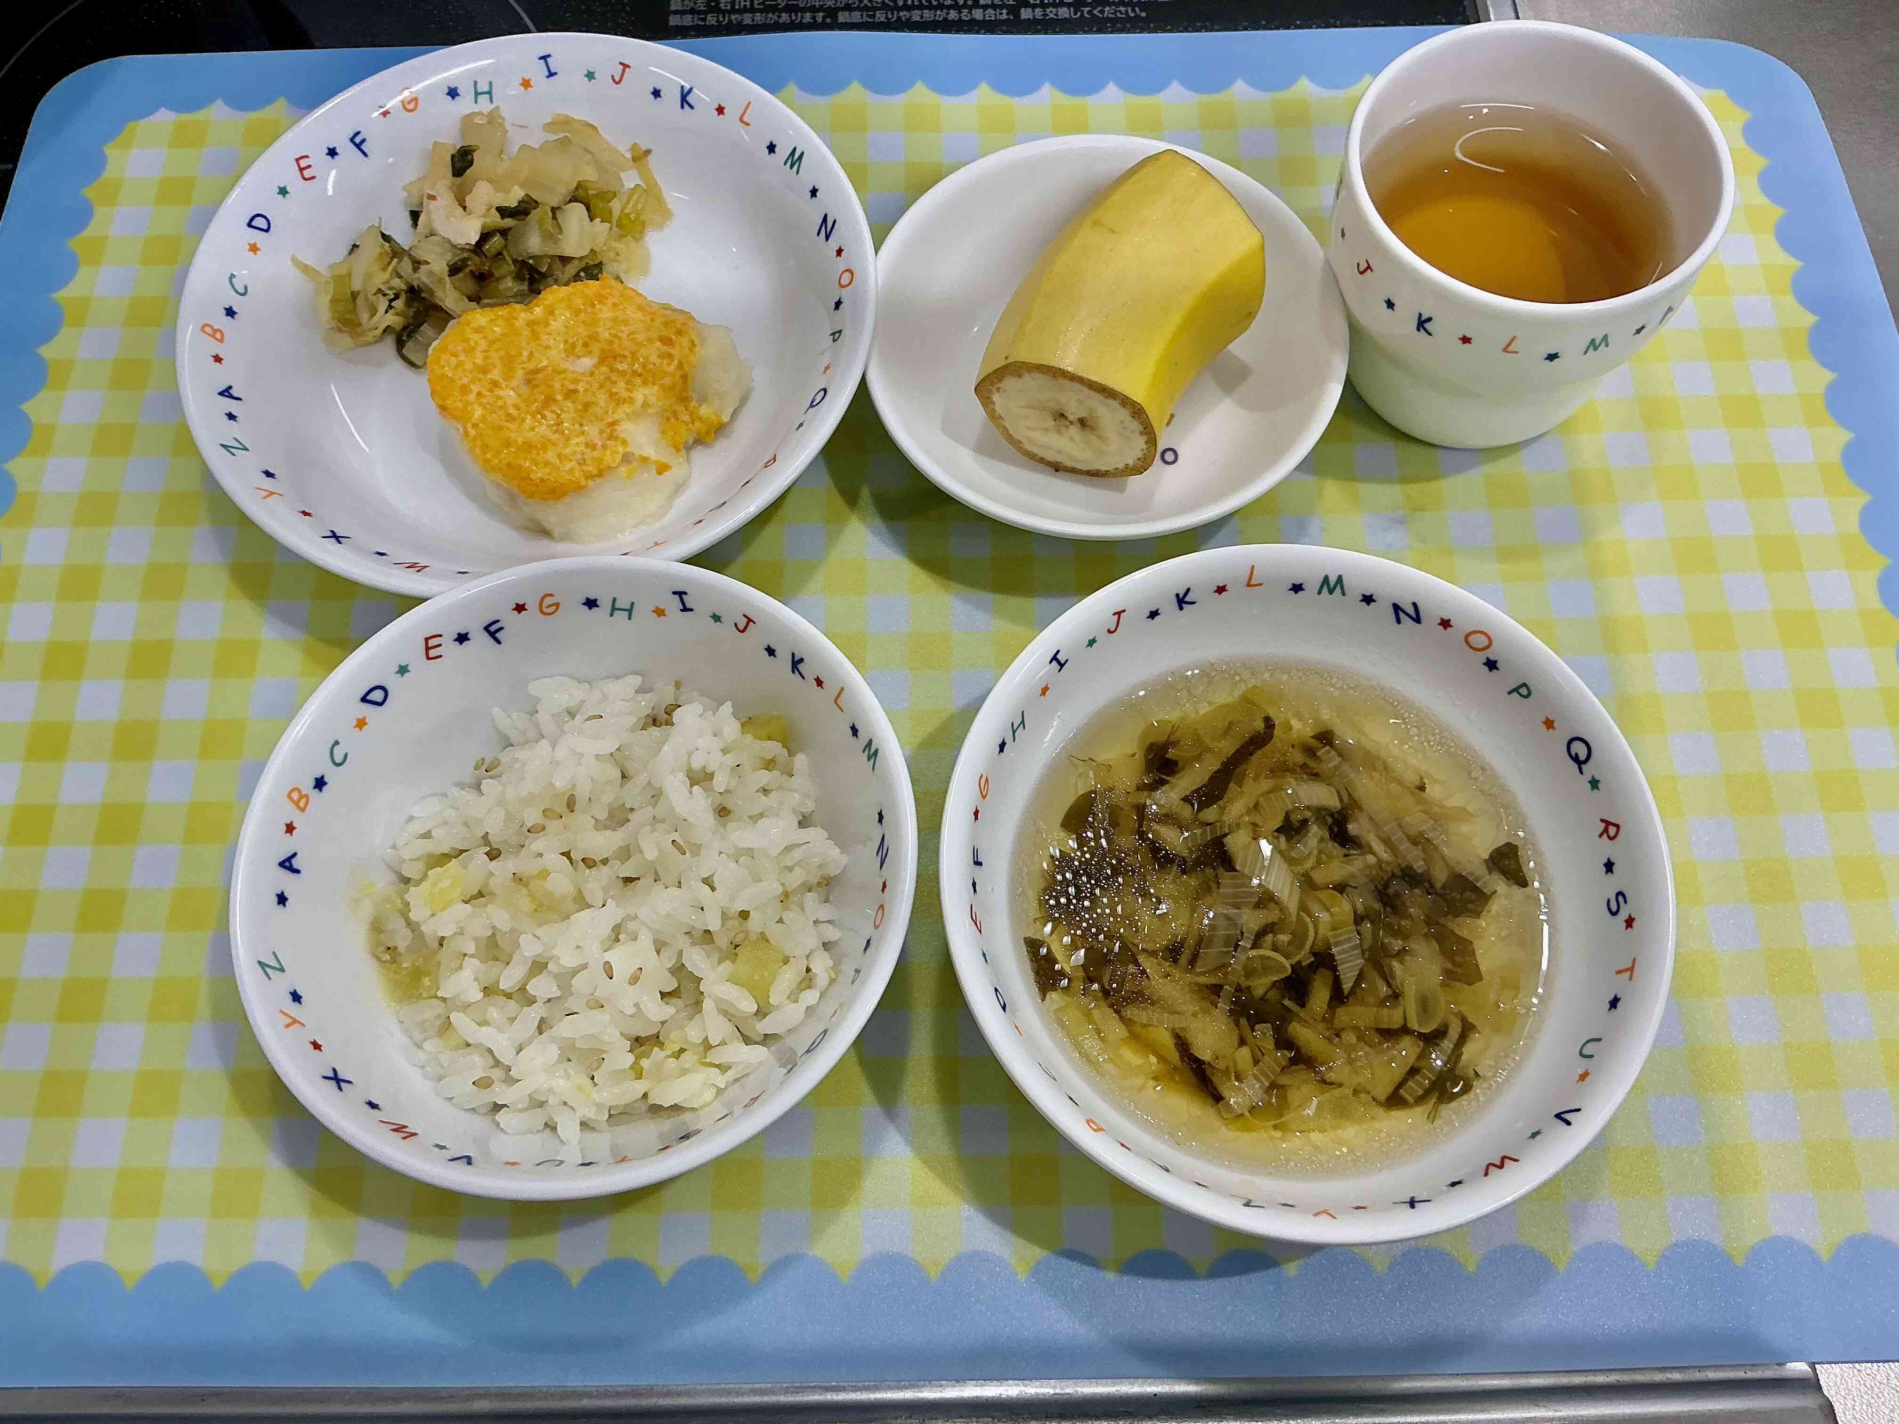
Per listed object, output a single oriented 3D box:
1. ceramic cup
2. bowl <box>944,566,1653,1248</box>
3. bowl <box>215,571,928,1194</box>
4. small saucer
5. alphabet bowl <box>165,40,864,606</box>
[{"bbox_3d":[0.114,-0.093,0.333,0.073,0.061,0.073,0,66,1],"label":"ceramic cup"},{"bbox_3d":[0.060,0.034,0.286,0.121,0.045,0.121,0,66,1],"label":"bowl"},{"bbox_3d":[-0.063,0.032,0.289,0.114,0.044,0.114,0,66,1],"label":"bowl"},{"bbox_3d":[0.033,-0.075,0.342,0.100,0.030,0.100,0,66,1],"label":"small saucer"},{"bbox_3d":[-0.086,-0.080,0.344,0.142,0.034,0.142,0,66,1],"label":"alphabet bowl"}]

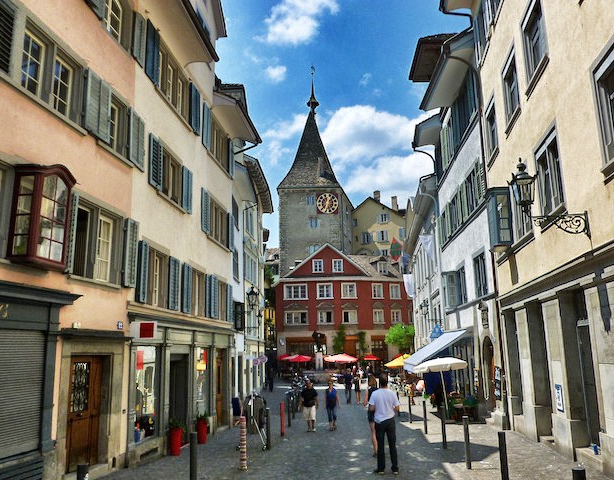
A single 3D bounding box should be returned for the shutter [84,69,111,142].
[{"bbox_3d":[-3.945,-2.493,9.806,0.060,1.120,0.800,-3,-12,9],"label":"shutter"}]

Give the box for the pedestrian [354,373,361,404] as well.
[{"bbox_3d":[2.604,7.710,26.976,0.470,1.650,0.360,-2,-12,6],"label":"pedestrian"}]

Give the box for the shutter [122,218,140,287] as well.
[{"bbox_3d":[-3.667,0.268,10.794,0.060,1.360,0.540,-3,-12,9],"label":"shutter"}]

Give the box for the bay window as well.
[{"bbox_3d":[-4.409,-0.357,8.664,0.460,1.780,1.030,-3,-12,8],"label":"bay window"}]

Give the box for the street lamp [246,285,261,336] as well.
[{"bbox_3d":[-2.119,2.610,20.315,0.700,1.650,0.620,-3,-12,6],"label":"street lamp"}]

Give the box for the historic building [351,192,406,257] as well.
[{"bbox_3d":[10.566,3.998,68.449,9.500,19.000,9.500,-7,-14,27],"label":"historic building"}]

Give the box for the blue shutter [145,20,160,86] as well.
[{"bbox_3d":[-3.907,-4.756,13.195,0.080,1.508,0.756,-3,-12,7],"label":"blue shutter"}]

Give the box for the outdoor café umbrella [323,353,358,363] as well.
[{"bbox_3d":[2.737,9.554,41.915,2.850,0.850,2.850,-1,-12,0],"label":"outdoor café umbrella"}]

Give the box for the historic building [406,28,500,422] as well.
[{"bbox_3d":[10.359,-0.145,21.394,10.000,14.250,9.800,-2,-12,5],"label":"historic building"}]

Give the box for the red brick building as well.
[{"bbox_3d":[3.357,8.639,59.693,15.000,13.450,10.500,1,-12,-10],"label":"red brick building"}]

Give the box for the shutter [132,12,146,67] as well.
[{"bbox_3d":[-3.760,-4.511,11.608,0.060,1.160,0.530,-3,-12,9],"label":"shutter"}]

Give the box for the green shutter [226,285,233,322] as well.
[{"bbox_3d":[-2.869,2.398,19.394,0.080,1.351,0.659,-3,-12,7],"label":"green shutter"}]

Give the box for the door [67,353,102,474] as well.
[{"bbox_3d":[-4.340,3.313,9.951,0.100,2.094,1.197,-3,-12,8],"label":"door"}]

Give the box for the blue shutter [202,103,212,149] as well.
[{"bbox_3d":[-3.059,-3.471,15.831,0.060,1.350,0.620,-3,-12,9],"label":"blue shutter"}]

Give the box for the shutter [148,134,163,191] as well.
[{"bbox_3d":[-3.792,-1.933,13.072,0.080,1.274,0.779,-3,-12,7],"label":"shutter"}]

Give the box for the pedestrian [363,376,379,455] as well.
[{"bbox_3d":[1.449,3.795,11.242,0.460,1.680,0.360,-1,-12,0],"label":"pedestrian"}]

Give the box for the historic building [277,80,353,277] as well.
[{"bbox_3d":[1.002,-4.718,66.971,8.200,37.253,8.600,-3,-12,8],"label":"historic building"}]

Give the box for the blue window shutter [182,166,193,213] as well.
[{"bbox_3d":[-3.513,-1.462,15.316,0.080,1.235,0.776,-3,-12,7],"label":"blue window shutter"}]

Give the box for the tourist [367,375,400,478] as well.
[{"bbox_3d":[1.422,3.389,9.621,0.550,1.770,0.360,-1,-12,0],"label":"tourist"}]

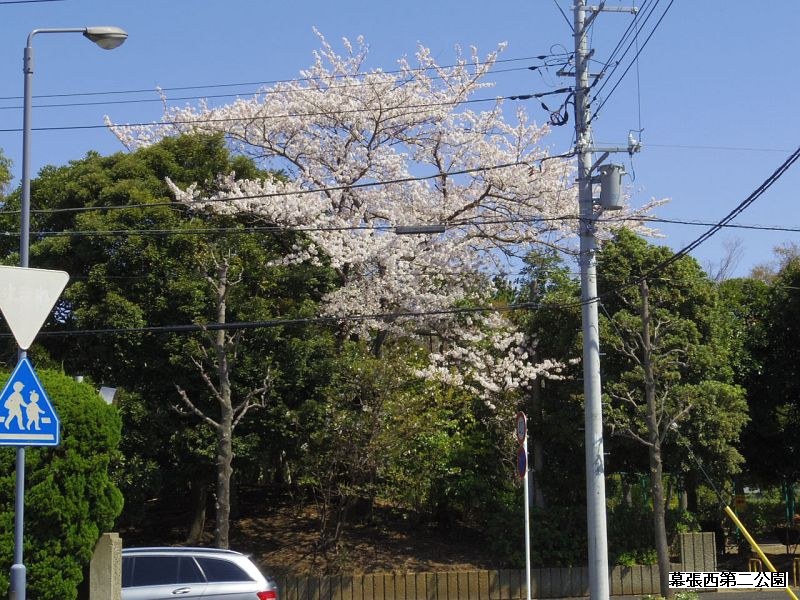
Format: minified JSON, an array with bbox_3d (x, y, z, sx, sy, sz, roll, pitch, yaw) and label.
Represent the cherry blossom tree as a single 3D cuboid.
[{"bbox_3d":[-0.400,-1.050,29.000,13.000,10.800,11.300,-1,-9,0],"label":"cherry blossom tree"}]

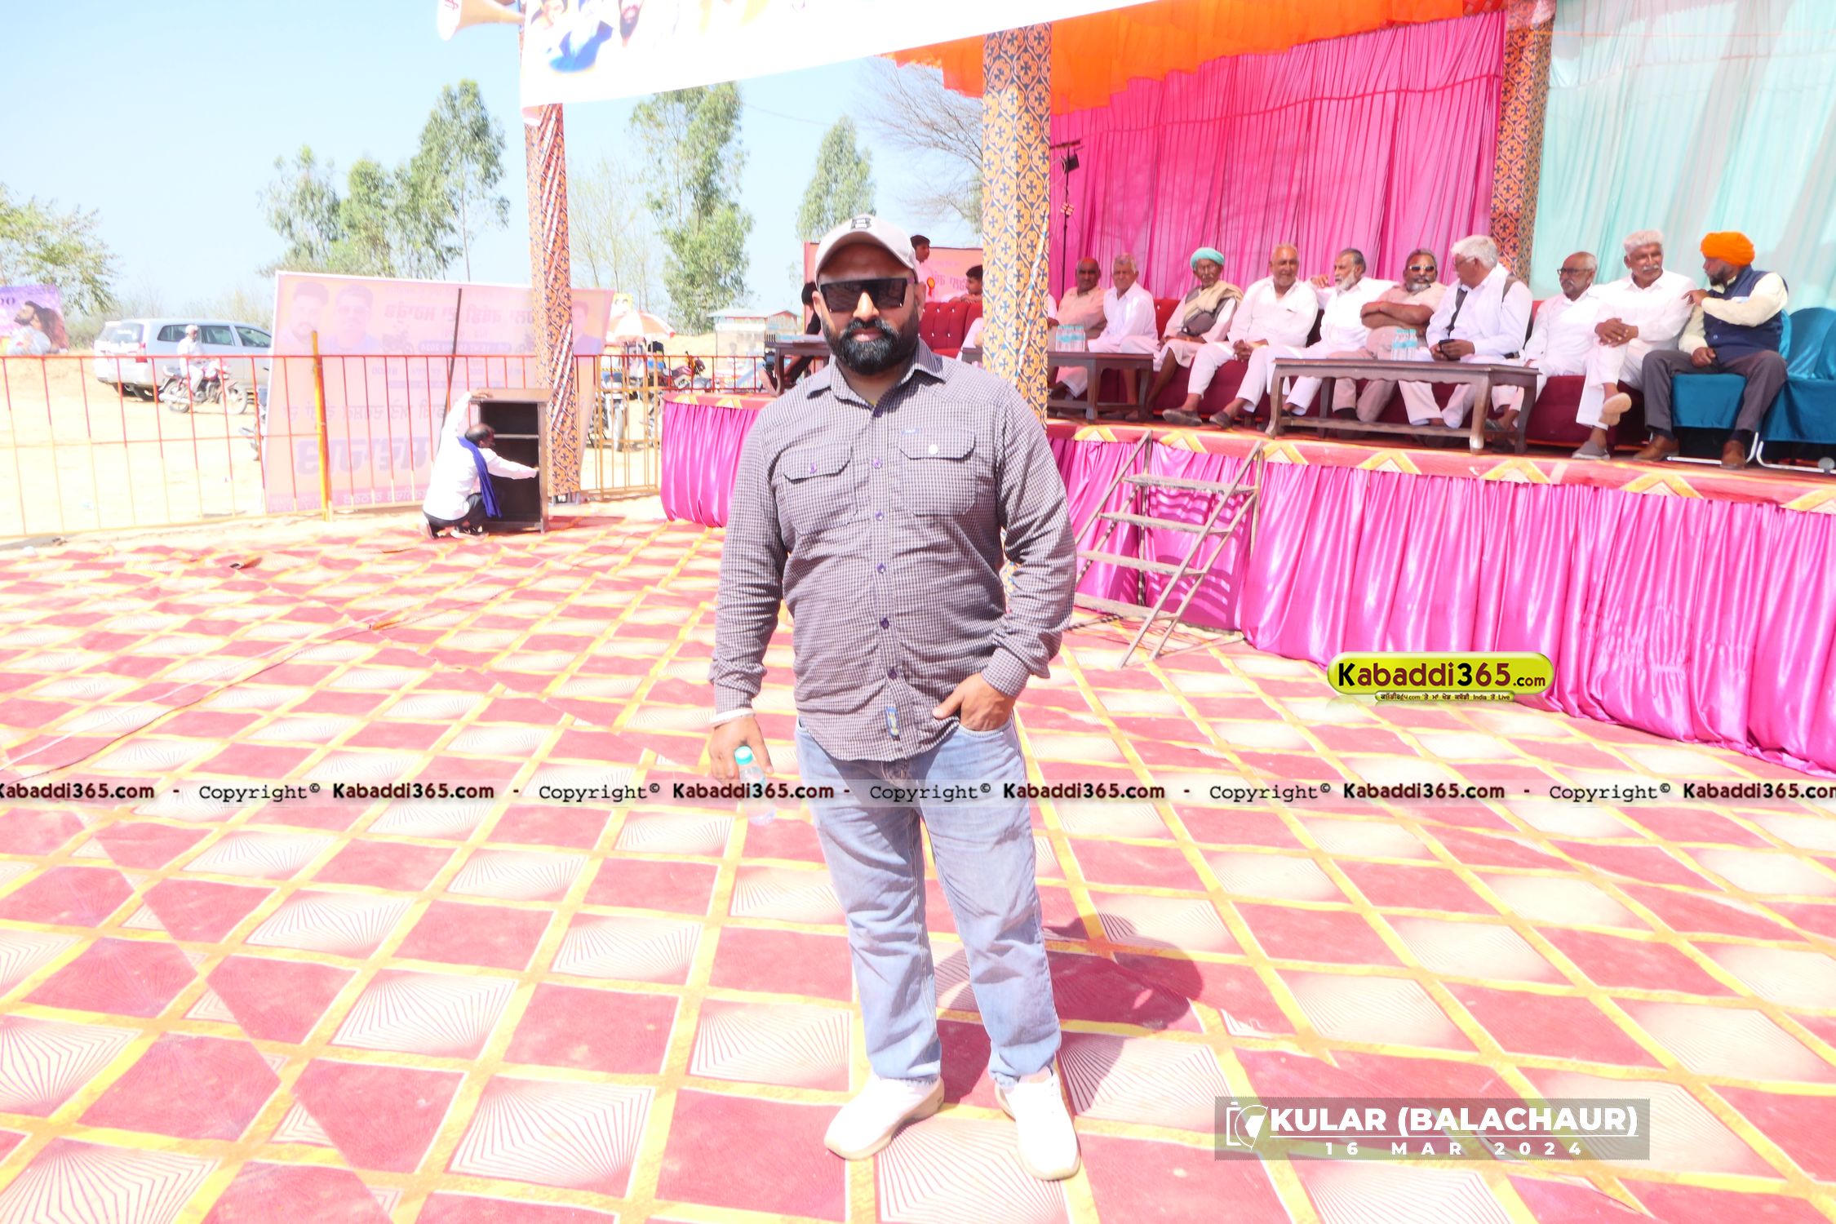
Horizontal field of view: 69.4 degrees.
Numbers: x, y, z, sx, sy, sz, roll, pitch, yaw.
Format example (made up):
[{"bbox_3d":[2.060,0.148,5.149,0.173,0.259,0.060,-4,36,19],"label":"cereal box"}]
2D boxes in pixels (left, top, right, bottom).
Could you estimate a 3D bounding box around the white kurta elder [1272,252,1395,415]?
[{"bbox_3d":[2.539,-1.660,8.079,0.650,1.100,0.750,11,16,43],"label":"white kurta elder"}]

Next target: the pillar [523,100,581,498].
[{"bbox_3d":[-3.560,-3.539,12.853,0.290,5.000,0.290,7,13,29],"label":"pillar"}]

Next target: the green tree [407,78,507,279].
[{"bbox_3d":[-16.053,-13.205,46.302,3.800,10.400,3.800,0,12,0],"label":"green tree"}]

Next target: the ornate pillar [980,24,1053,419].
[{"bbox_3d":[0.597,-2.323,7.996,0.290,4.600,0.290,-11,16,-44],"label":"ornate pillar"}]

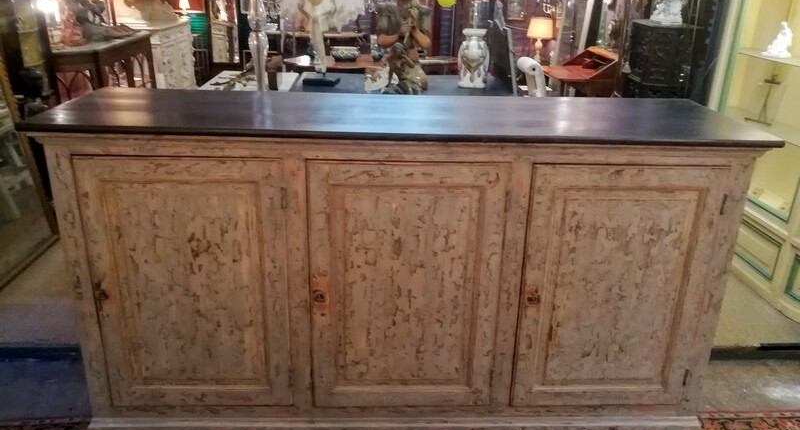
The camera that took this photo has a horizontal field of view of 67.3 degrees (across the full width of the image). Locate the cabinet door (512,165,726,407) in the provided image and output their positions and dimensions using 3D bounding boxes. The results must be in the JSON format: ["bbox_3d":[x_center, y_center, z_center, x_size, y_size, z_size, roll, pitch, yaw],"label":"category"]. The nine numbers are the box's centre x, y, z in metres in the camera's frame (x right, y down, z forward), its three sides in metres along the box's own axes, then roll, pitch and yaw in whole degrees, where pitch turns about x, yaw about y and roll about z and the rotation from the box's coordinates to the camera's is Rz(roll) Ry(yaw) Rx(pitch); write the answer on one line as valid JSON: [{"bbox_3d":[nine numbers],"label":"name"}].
[{"bbox_3d":[0.637,0.238,1.808,0.553,0.812,0.030,1,22,-2],"label":"cabinet door"}]

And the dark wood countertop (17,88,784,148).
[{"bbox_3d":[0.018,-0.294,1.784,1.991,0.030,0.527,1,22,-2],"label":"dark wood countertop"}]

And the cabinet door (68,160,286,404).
[{"bbox_3d":[-0.605,0.221,1.758,0.556,0.812,0.030,1,22,-2],"label":"cabinet door"}]

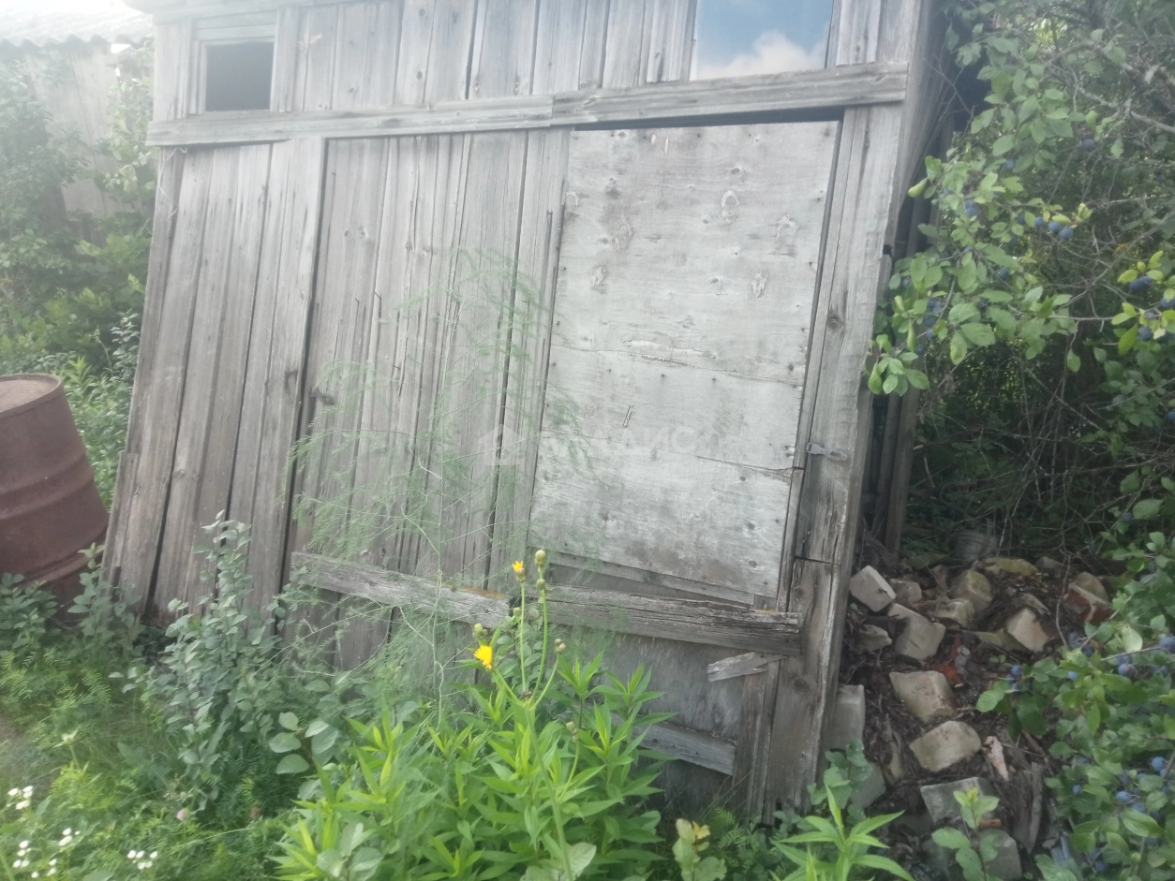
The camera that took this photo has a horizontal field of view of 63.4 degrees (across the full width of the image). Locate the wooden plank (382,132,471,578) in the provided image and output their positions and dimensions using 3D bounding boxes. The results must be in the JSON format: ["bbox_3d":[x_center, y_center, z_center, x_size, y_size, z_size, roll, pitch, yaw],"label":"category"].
[{"bbox_3d":[-0.504,-0.250,2.976,0.120,1.452,0.025,5,-1,26],"label":"wooden plank"}]

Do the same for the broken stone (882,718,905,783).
[{"bbox_3d":[0.798,0.808,2.480,0.058,0.100,0.125,4,13,18],"label":"broken stone"}]

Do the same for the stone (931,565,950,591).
[{"bbox_3d":[1.105,0.430,2.970,0.055,0.070,0.055,6,18,17],"label":"stone"}]

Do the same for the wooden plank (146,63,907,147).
[{"bbox_3d":[-0.422,-1.012,2.951,2.722,0.102,0.030,6,0,26],"label":"wooden plank"}]

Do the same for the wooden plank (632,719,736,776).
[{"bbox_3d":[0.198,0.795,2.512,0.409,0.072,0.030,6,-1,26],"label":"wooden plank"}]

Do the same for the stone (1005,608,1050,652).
[{"bbox_3d":[1.397,0.600,3.020,0.094,0.098,0.094,-6,13,-24],"label":"stone"}]

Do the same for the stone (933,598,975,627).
[{"bbox_3d":[1.215,0.571,3.150,0.099,0.069,0.091,-3,12,-15],"label":"stone"}]

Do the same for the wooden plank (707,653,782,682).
[{"bbox_3d":[0.405,0.576,2.429,0.199,0.041,0.020,-18,-11,24],"label":"wooden plank"}]

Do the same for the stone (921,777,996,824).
[{"bbox_3d":[0.830,0.812,2.130,0.155,0.075,0.085,-4,17,-12],"label":"stone"}]

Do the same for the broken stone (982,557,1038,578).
[{"bbox_3d":[1.601,0.482,3.600,0.173,0.060,0.114,0,12,0],"label":"broken stone"}]

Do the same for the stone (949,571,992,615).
[{"bbox_3d":[1.211,0.479,3.000,0.120,0.110,0.115,-18,28,-34],"label":"stone"}]

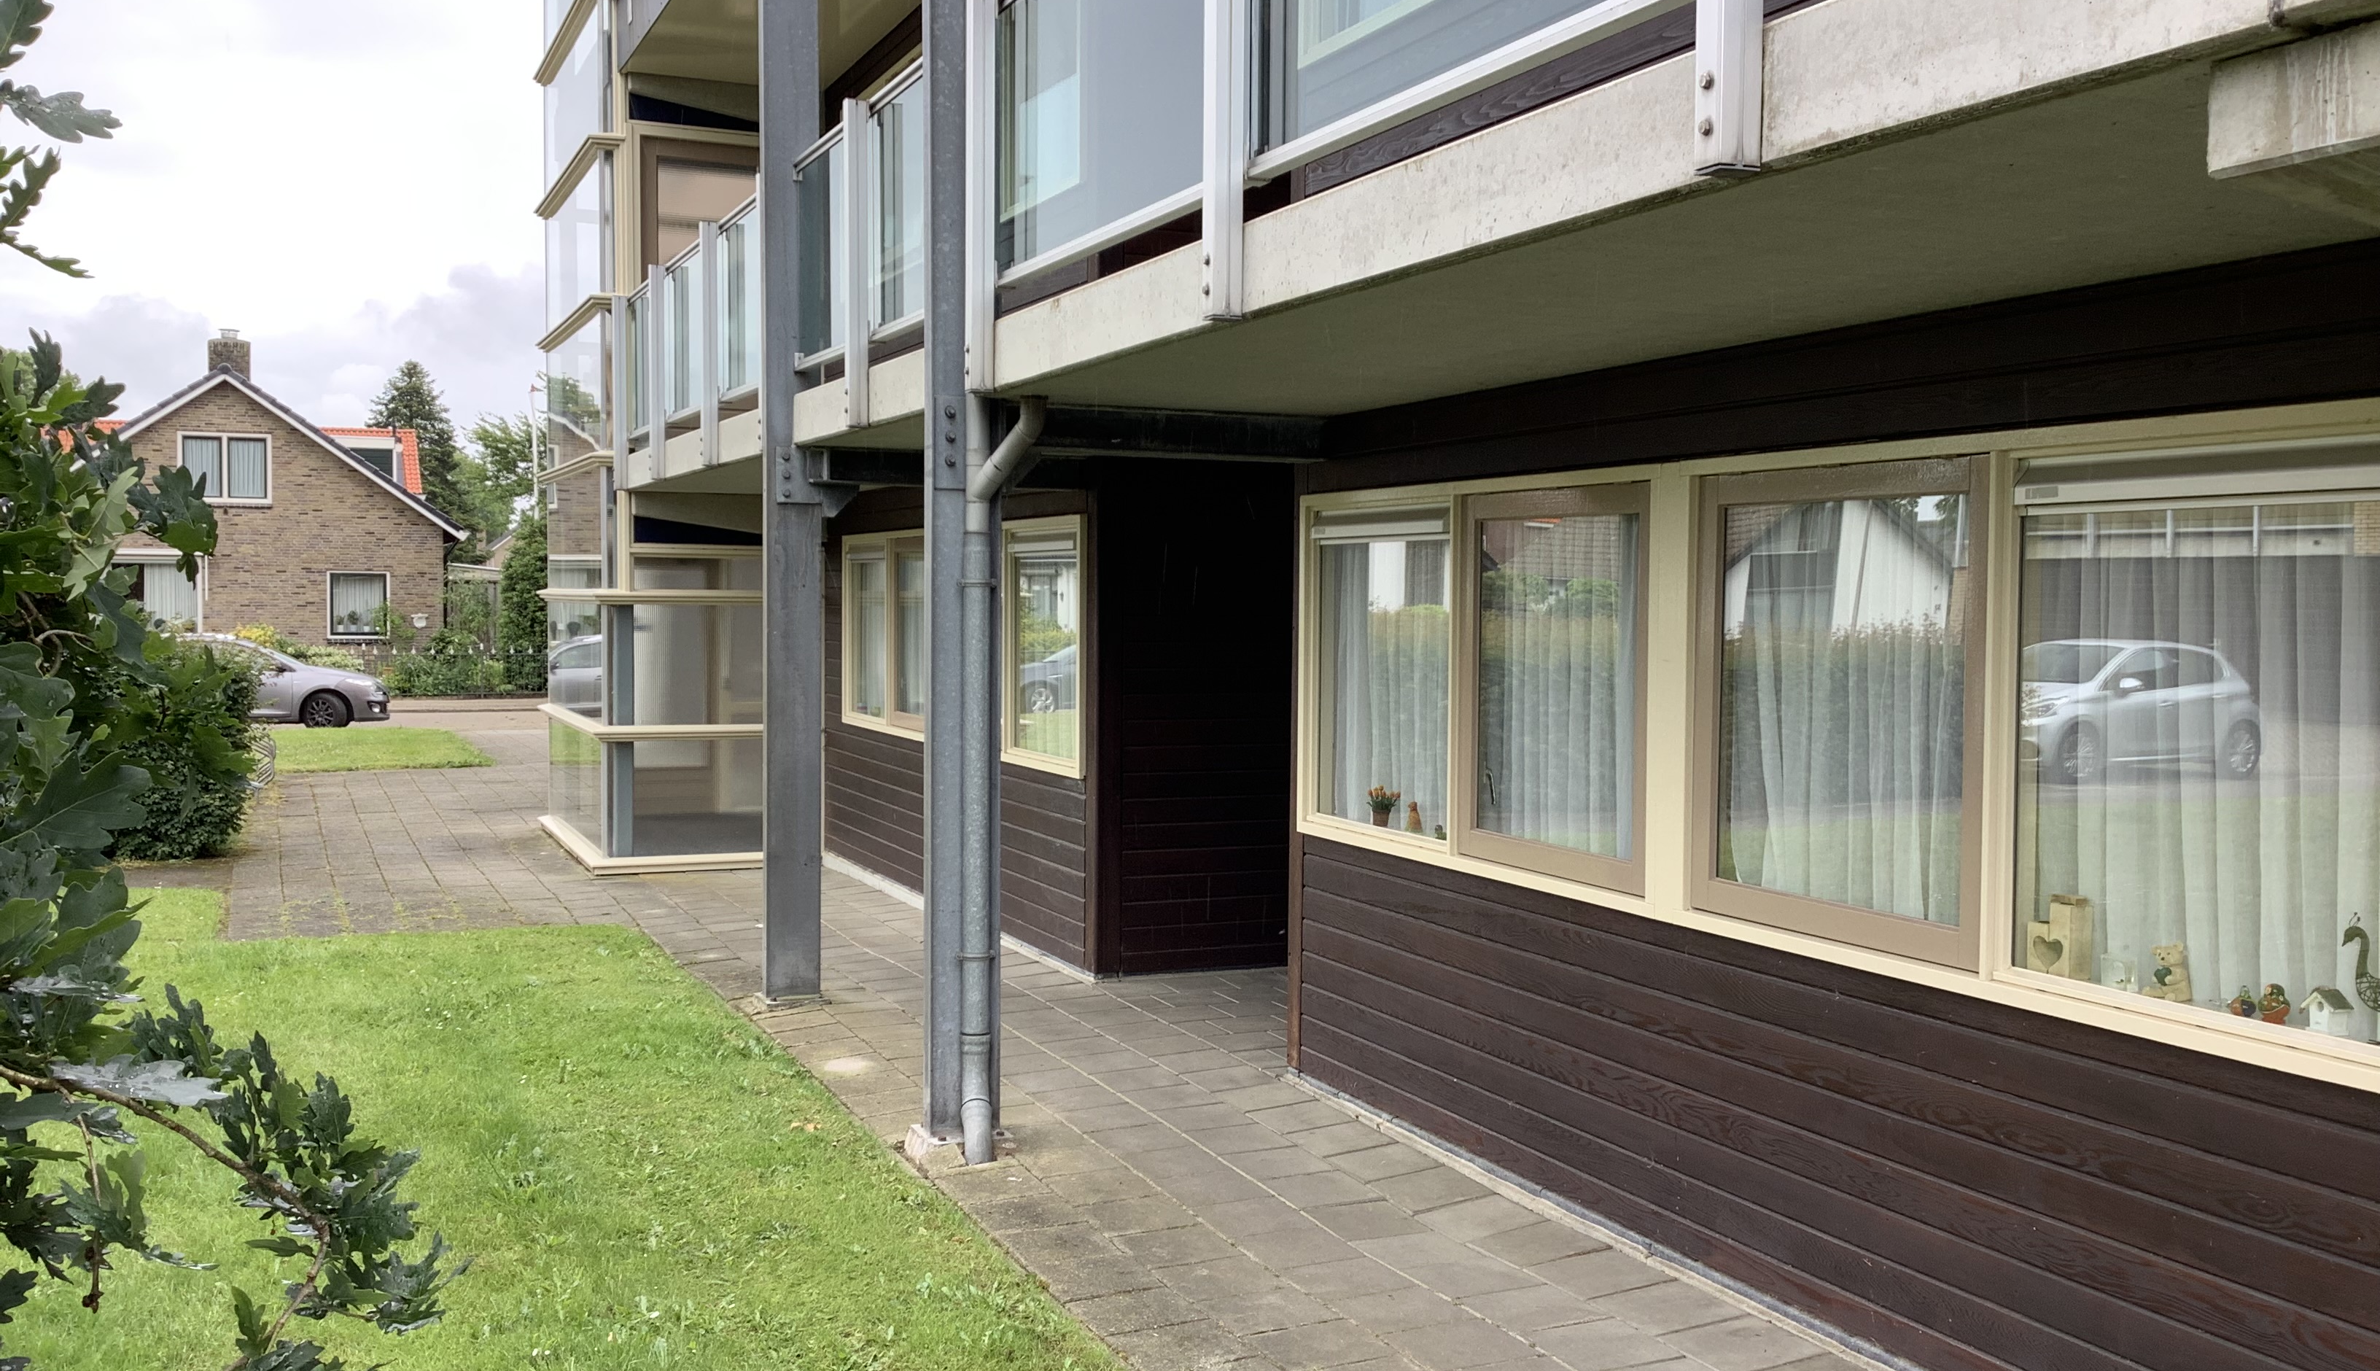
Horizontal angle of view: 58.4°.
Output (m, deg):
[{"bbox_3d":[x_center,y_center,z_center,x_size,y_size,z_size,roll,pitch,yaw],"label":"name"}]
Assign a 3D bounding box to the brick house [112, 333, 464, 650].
[{"bbox_3d":[-20.617,-3.693,46.544,9.000,7.250,9.000,-1,3,-19],"label":"brick house"}]

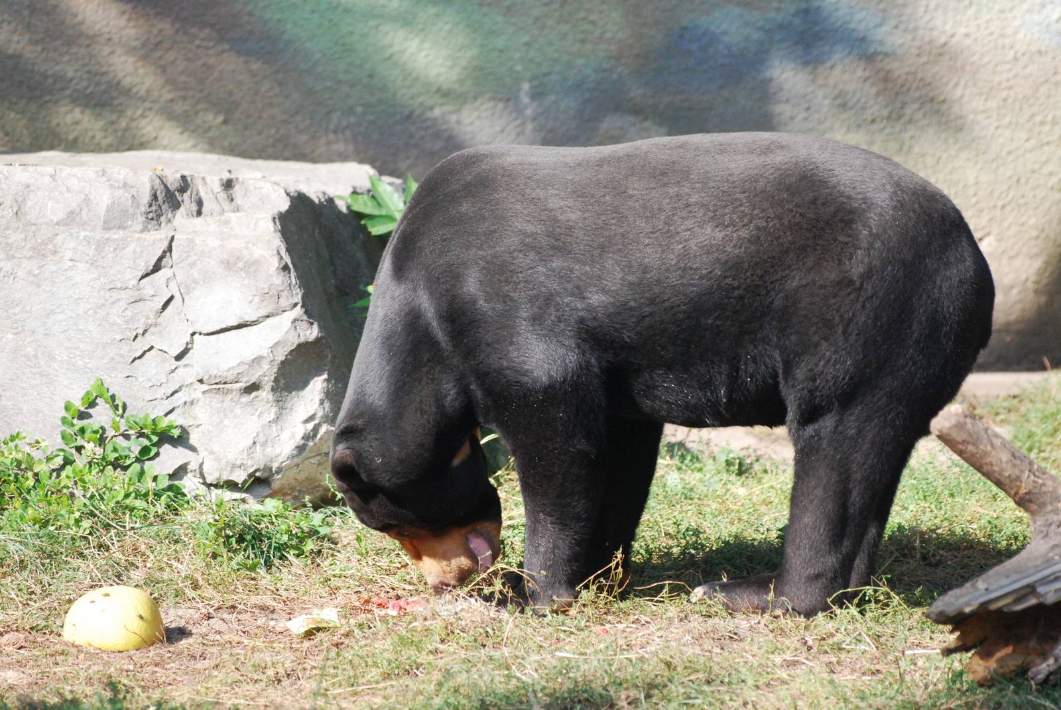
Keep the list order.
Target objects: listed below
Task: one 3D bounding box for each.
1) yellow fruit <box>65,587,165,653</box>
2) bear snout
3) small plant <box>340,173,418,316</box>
[{"bbox_3d":[-0.589,0.368,12.200,0.144,0.083,0.144,0,9,0],"label":"yellow fruit"},{"bbox_3d":[-0.119,0.290,12.600,0.140,0.125,0.120,-22,2,-2],"label":"bear snout"},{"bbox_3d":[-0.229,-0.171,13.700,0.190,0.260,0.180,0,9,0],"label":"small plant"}]

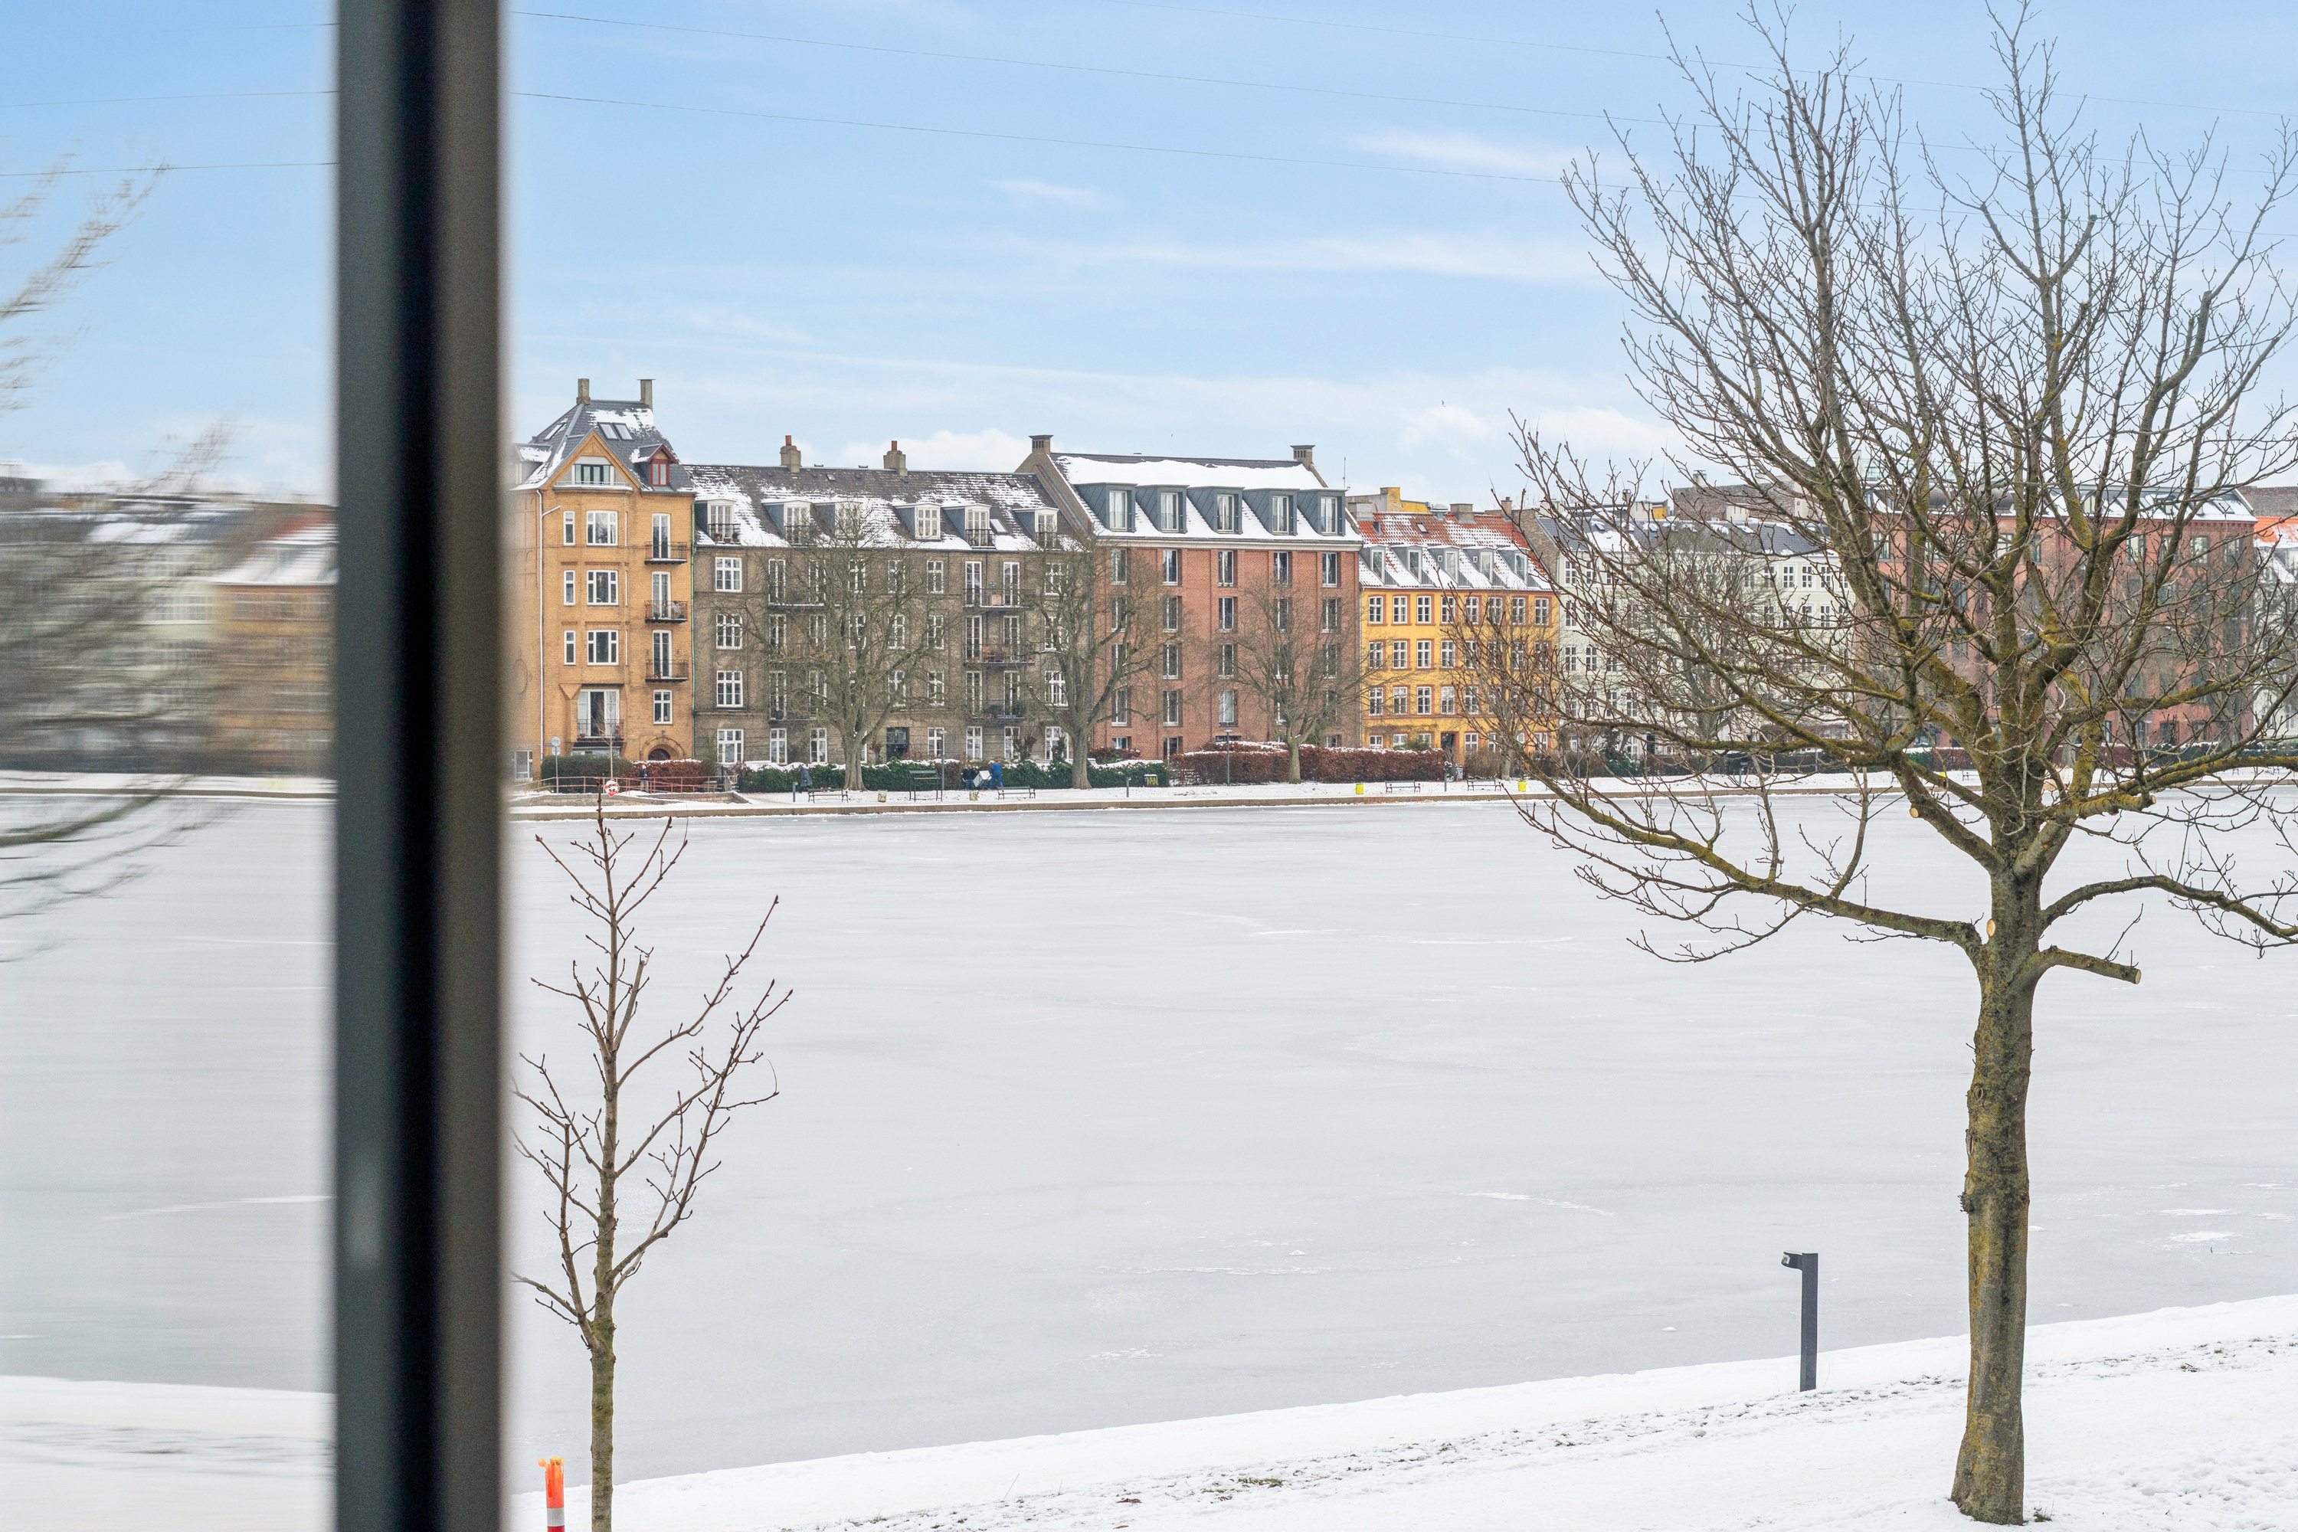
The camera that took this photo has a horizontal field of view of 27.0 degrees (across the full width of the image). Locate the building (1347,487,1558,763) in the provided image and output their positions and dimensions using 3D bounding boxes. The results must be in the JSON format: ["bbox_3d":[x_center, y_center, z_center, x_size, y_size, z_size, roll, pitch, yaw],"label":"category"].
[{"bbox_3d":[16.190,-8.195,299.277,15.640,16.800,11.300,-1,1,-35],"label":"building"}]

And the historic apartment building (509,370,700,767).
[{"bbox_3d":[-32.230,-10.178,265.381,9.670,22.100,12.500,-1,1,-35],"label":"historic apartment building"}]

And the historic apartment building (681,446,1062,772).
[{"bbox_3d":[-17.489,-8.888,276.048,26.690,19.100,12.800,-1,1,-35],"label":"historic apartment building"}]

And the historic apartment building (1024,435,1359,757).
[{"bbox_3d":[1.590,-9.547,289.200,19.670,19.900,11.800,-1,1,-35],"label":"historic apartment building"}]

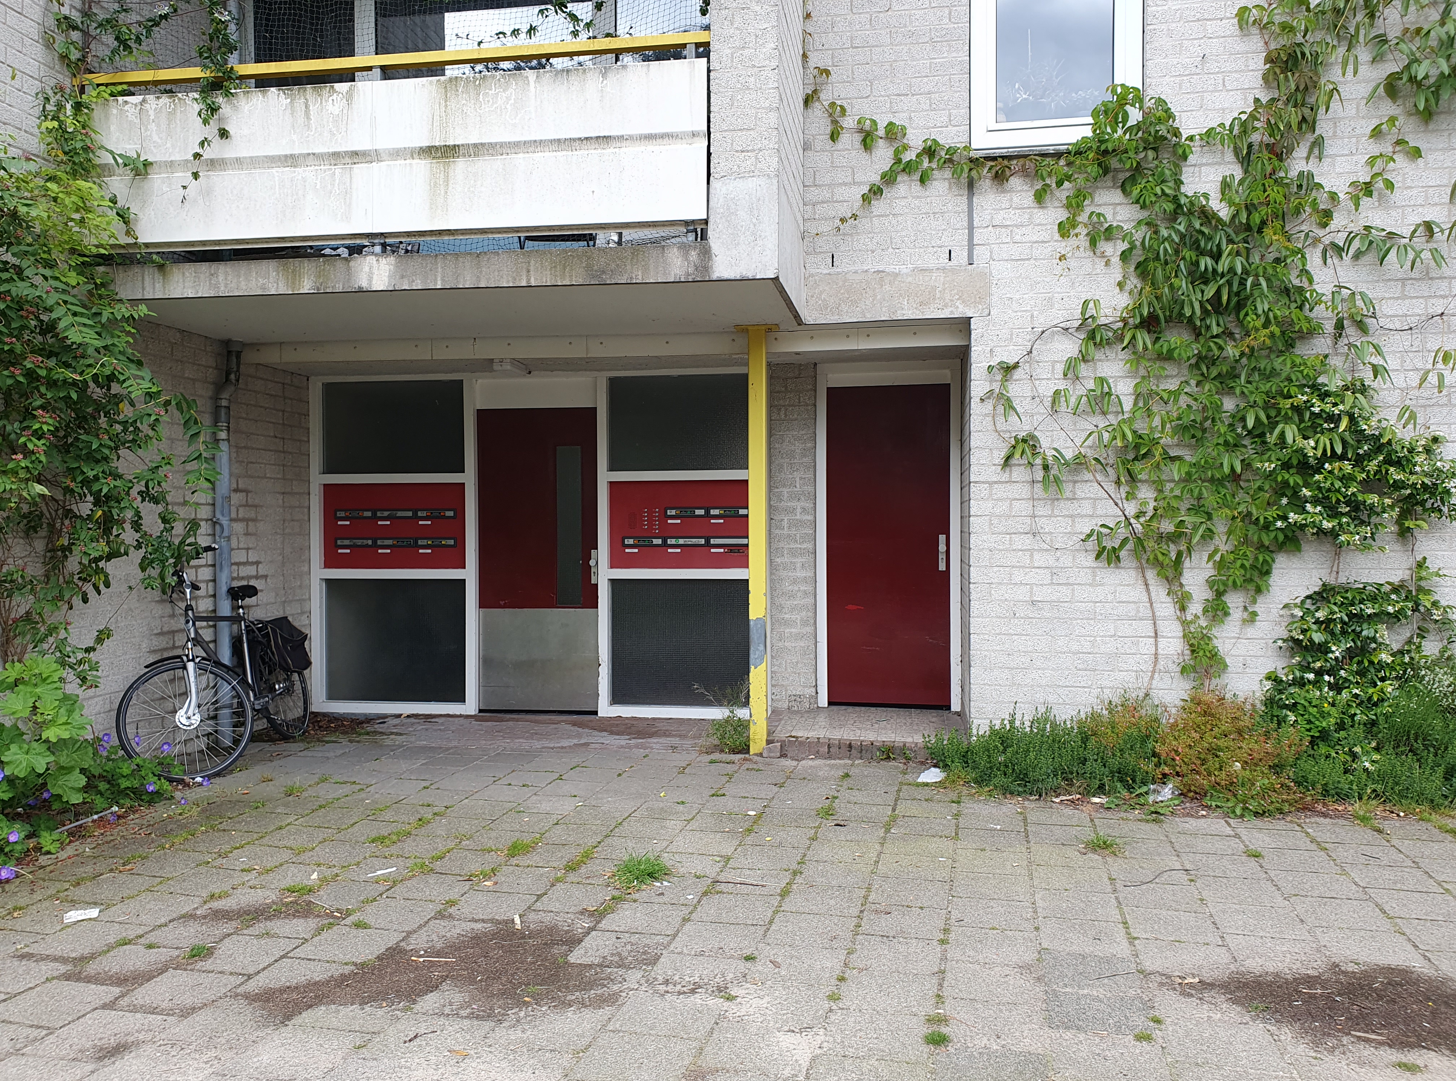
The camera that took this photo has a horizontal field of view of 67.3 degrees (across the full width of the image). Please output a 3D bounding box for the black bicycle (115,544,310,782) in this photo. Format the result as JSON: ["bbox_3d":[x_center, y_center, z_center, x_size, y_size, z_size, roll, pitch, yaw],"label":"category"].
[{"bbox_3d":[-2.966,0.715,6.644,0.530,1.220,1.550,0,1,8],"label":"black bicycle"}]

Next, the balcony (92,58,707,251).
[{"bbox_3d":[-1.718,-1.909,5.535,3.297,0.760,0.190,0,1,8],"label":"balcony"}]

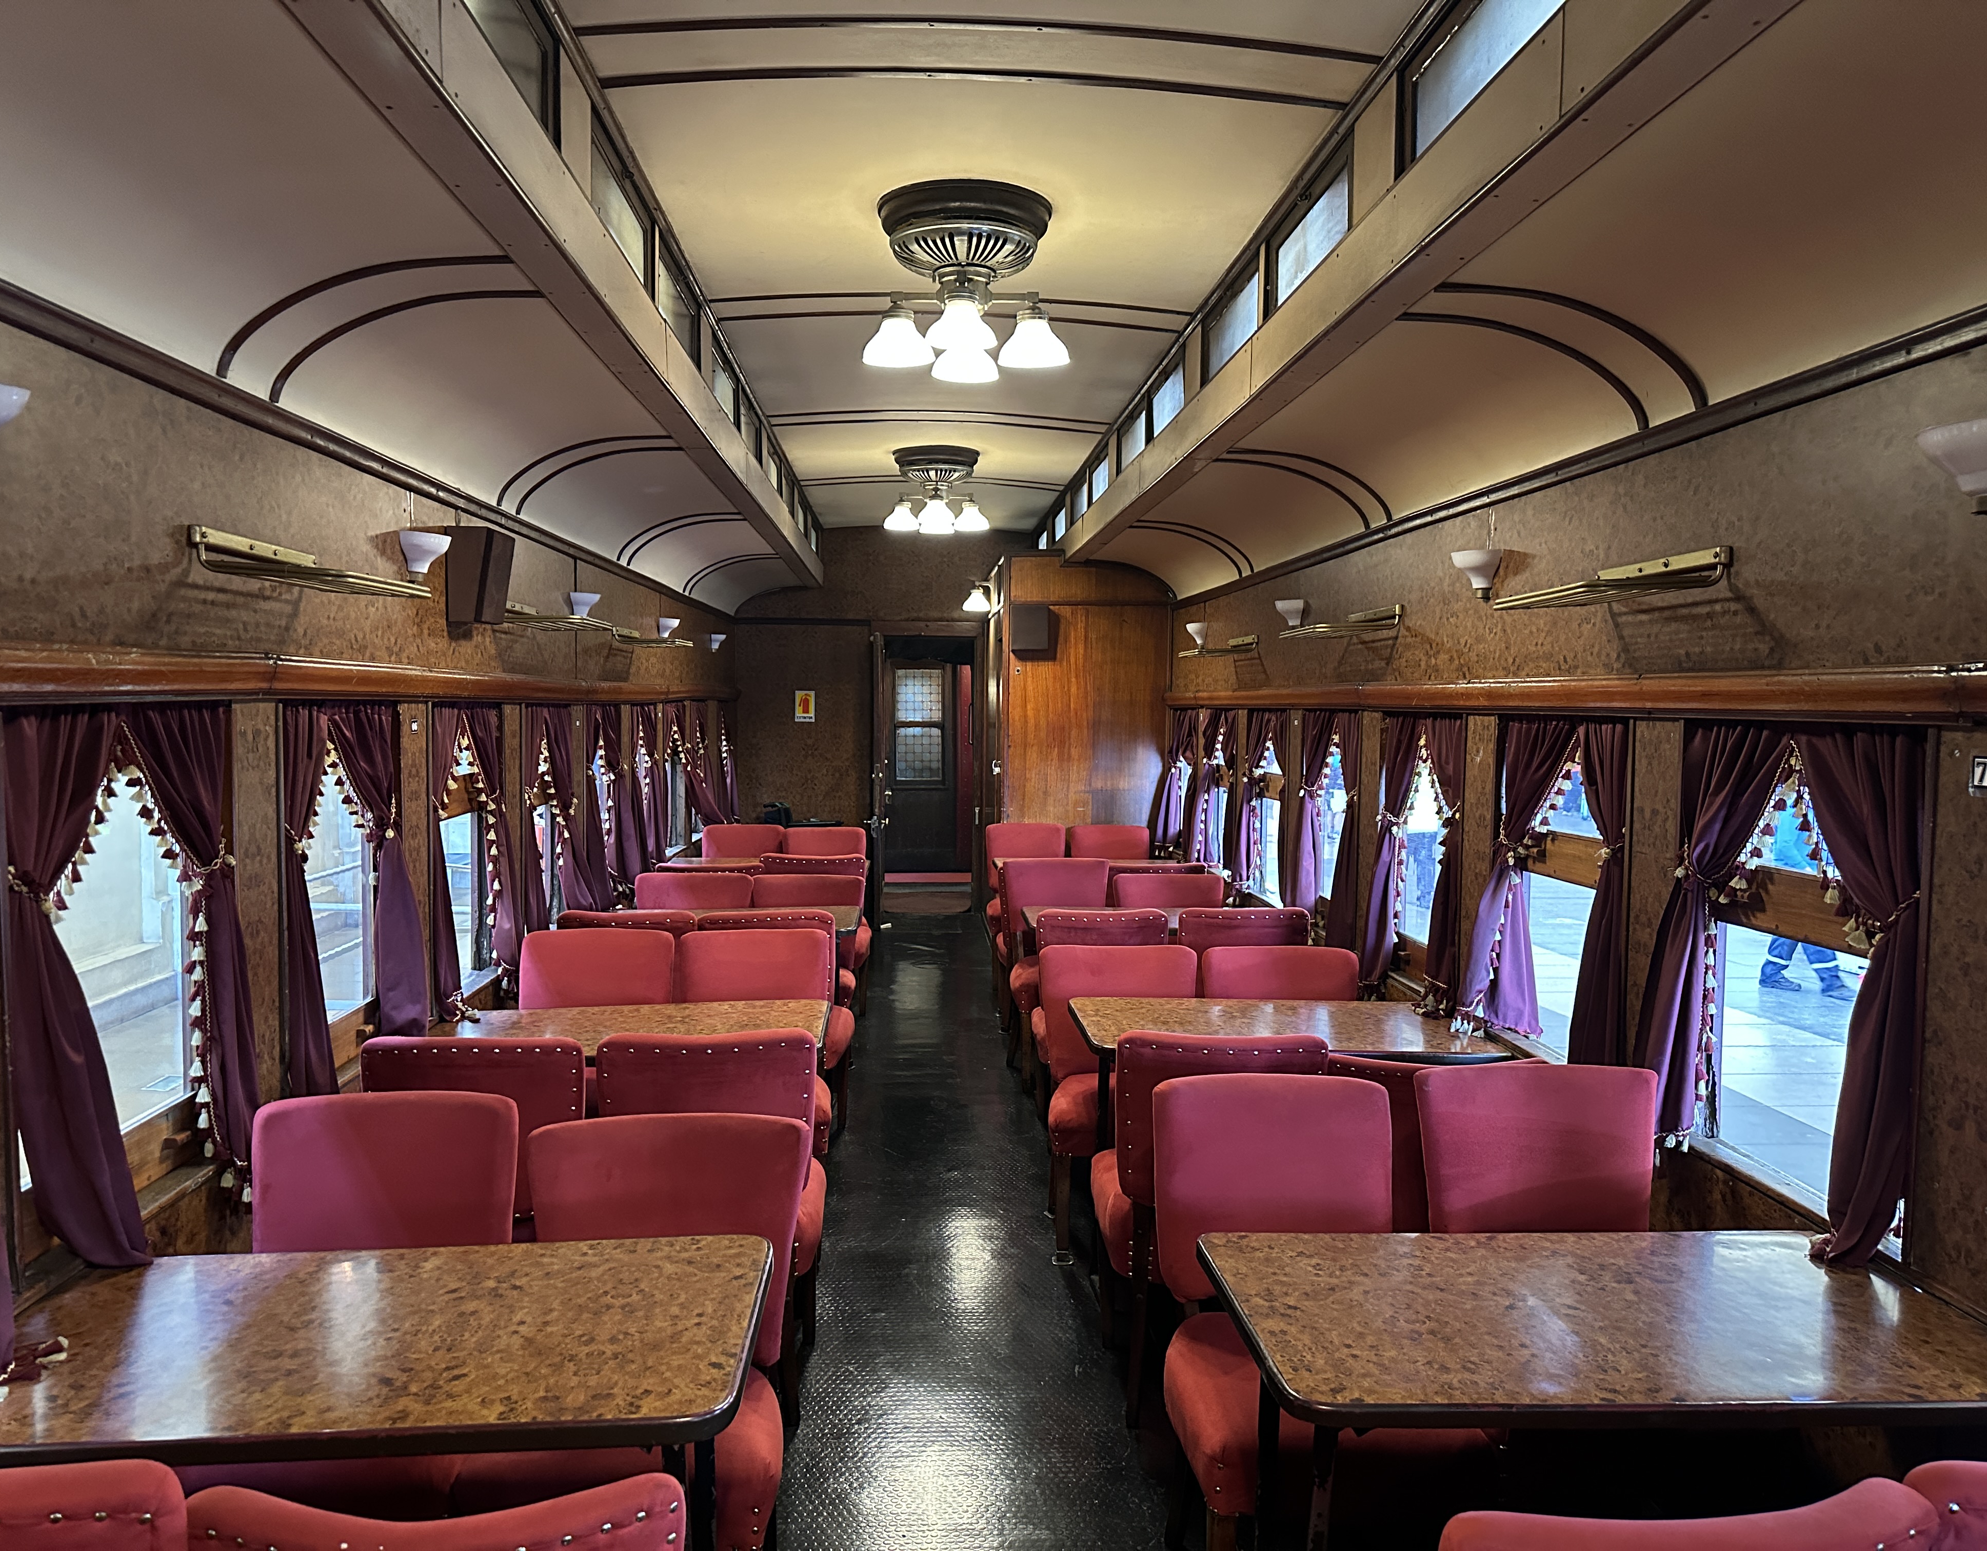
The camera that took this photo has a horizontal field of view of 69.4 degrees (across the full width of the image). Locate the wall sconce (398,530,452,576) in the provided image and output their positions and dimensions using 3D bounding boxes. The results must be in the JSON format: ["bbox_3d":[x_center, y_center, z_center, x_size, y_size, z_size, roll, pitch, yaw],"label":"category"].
[{"bbox_3d":[-1.409,-0.542,3.595,0.095,0.115,0.185,0,3,-3],"label":"wall sconce"}]

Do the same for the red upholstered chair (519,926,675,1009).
[{"bbox_3d":[-1.259,0.947,4.381,0.510,0.875,0.560,0,3,-3],"label":"red upholstered chair"}]

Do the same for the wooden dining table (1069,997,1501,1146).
[{"bbox_3d":[0.751,1.039,3.876,1.025,0.760,0.610,0,3,-3],"label":"wooden dining table"}]

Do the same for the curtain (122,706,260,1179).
[{"bbox_3d":[-1.431,0.340,2.538,0.120,0.930,0.430,0,3,-3],"label":"curtain"}]

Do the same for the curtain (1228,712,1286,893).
[{"bbox_3d":[1.106,0.127,6.201,0.163,0.757,0.439,0,3,-3],"label":"curtain"}]

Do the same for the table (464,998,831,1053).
[{"bbox_3d":[-0.968,1.019,3.791,1.045,0.740,0.559,0,3,-3],"label":"table"}]

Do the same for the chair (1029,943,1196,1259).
[{"bbox_3d":[0.379,0.944,4.245,0.485,0.845,0.530,0,3,-3],"label":"chair"}]

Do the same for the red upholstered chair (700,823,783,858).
[{"bbox_3d":[-1.373,0.726,7.746,0.456,0.890,0.525,0,3,-3],"label":"red upholstered chair"}]

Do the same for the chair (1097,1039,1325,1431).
[{"bbox_3d":[0.460,0.981,3.281,0.447,0.890,0.533,0,3,-3],"label":"chair"}]

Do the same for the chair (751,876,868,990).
[{"bbox_3d":[-0.824,0.860,6.282,0.520,0.850,0.570,0,3,-3],"label":"chair"}]

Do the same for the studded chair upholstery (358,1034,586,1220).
[{"bbox_3d":[-1.143,1.002,3.342,0.510,0.875,0.550,0,3,-3],"label":"studded chair upholstery"}]

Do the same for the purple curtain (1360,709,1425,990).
[{"bbox_3d":[1.208,0.232,4.444,0.163,0.791,0.421,0,3,-3],"label":"purple curtain"}]

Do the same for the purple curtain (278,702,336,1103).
[{"bbox_3d":[-1.403,0.298,3.000,0.114,0.888,0.285,0,3,-3],"label":"purple curtain"}]

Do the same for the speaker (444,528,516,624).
[{"bbox_3d":[-1.417,-0.547,3.975,0.125,0.255,0.210,0,3,-3],"label":"speaker"}]

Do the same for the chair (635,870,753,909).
[{"bbox_3d":[-1.267,0.867,5.855,0.486,0.880,0.530,0,3,-3],"label":"chair"}]

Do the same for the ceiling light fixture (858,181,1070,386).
[{"bbox_3d":[-0.072,-1.260,3.688,0.550,0.396,0.550,0,3,-3],"label":"ceiling light fixture"}]

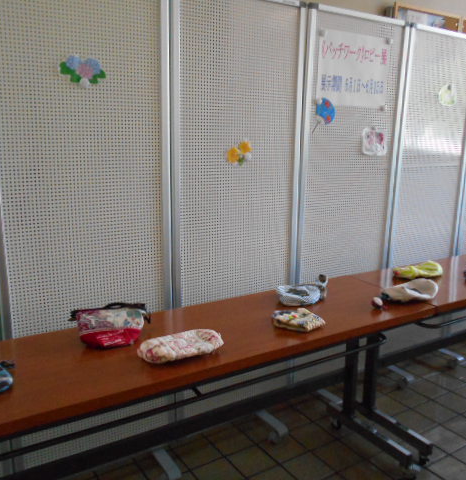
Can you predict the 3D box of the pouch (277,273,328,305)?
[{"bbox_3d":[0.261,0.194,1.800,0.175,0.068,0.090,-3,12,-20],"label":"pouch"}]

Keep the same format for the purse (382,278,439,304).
[{"bbox_3d":[0.696,0.194,1.874,0.190,0.050,0.110,-2,12,-14],"label":"purse"}]

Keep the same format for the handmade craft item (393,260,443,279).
[{"bbox_3d":[0.844,0.135,2.185,0.195,0.045,0.100,-2,12,-12],"label":"handmade craft item"}]

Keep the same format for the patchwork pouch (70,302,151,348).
[{"bbox_3d":[-0.361,0.244,1.420,0.205,0.105,0.075,-3,12,-18],"label":"patchwork pouch"}]

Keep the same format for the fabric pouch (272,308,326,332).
[{"bbox_3d":[0.215,0.257,1.585,0.130,0.030,0.115,9,14,33],"label":"fabric pouch"}]

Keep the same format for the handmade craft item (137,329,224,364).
[{"bbox_3d":[-0.145,0.294,1.361,0.215,0.037,0.095,-5,13,-28],"label":"handmade craft item"}]

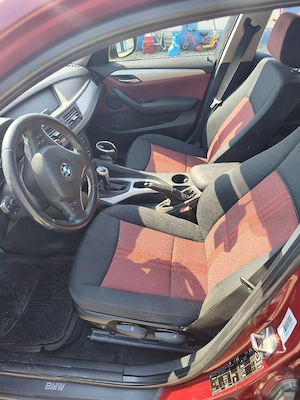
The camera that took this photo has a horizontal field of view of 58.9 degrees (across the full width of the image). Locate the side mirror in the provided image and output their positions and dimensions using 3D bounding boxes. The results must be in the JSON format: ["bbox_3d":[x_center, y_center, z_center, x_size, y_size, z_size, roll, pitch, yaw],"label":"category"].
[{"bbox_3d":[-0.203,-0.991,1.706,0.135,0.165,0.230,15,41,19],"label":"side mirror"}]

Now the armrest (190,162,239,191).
[{"bbox_3d":[0.345,-0.097,1.207,0.320,0.075,0.155,1,38,7],"label":"armrest"}]

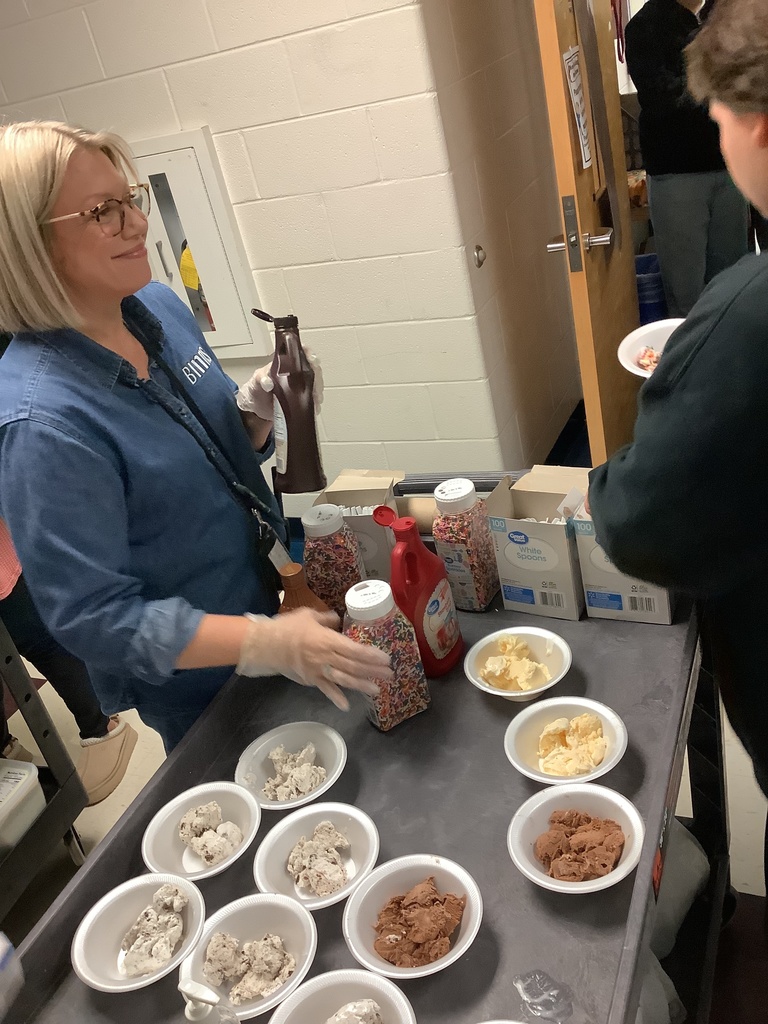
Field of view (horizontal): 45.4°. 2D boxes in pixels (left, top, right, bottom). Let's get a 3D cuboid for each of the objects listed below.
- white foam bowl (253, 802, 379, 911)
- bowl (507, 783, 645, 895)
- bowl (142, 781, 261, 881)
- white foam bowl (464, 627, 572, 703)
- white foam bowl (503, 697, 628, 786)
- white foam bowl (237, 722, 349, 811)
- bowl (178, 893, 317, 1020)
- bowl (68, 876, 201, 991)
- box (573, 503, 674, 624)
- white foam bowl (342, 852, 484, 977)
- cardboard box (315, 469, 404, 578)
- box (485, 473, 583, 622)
[{"bbox_3d":[-0.074,0.414,1.072,0.151,0.045,0.151,-10,28,6],"label":"white foam bowl"},{"bbox_3d":[0.216,0.374,1.020,0.149,0.045,0.149,-11,29,6],"label":"bowl"},{"bbox_3d":[-0.220,0.408,1.139,0.151,0.045,0.151,-14,28,0],"label":"bowl"},{"bbox_3d":[0.192,0.226,1.291,0.149,0.045,0.149,-11,29,6],"label":"white foam bowl"},{"bbox_3d":[0.230,0.299,1.146,0.149,0.045,0.149,-11,29,6],"label":"white foam bowl"},{"bbox_3d":[-0.117,0.345,1.201,0.151,0.045,0.151,-10,28,6],"label":"white foam bowl"},{"bbox_3d":[-0.140,0.484,0.982,0.149,0.045,0.149,-11,29,6],"label":"bowl"},{"bbox_3d":[-0.269,0.482,1.031,0.151,0.045,0.151,-14,28,0],"label":"bowl"},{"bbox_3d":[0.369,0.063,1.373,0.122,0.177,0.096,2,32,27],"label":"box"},{"bbox_3d":[0.034,0.442,0.980,0.151,0.045,0.151,-10,28,6],"label":"white foam bowl"},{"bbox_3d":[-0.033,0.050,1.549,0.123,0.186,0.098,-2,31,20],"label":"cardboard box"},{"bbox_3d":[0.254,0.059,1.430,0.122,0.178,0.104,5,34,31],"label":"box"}]

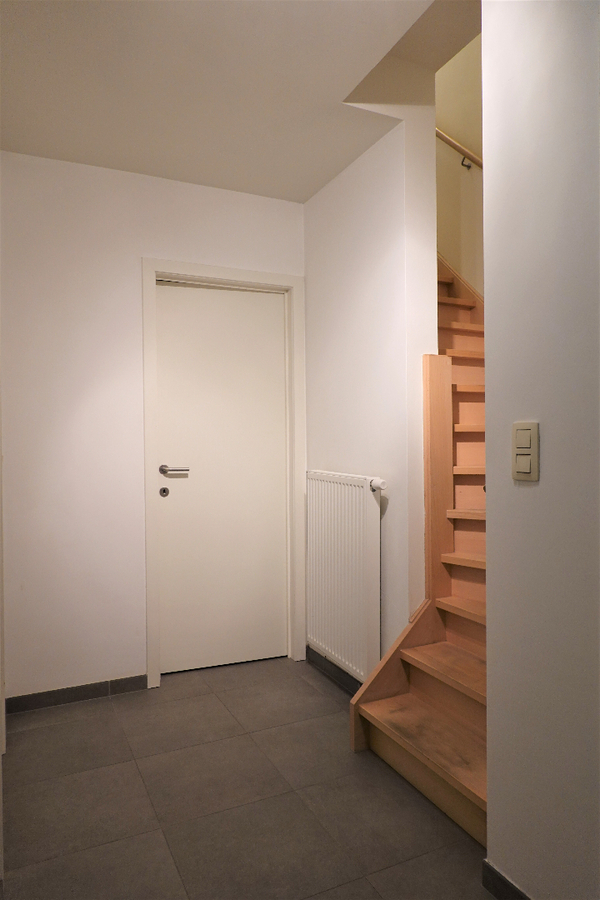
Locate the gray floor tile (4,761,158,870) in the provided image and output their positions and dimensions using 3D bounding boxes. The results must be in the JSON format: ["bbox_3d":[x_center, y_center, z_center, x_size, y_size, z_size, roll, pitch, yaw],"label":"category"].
[{"bbox_3d":[-0.732,1.173,1.958,0.452,0.012,0.452,-1,1,-25],"label":"gray floor tile"}]

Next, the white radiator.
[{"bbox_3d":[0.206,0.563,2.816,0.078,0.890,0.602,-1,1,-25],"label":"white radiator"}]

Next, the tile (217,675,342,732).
[{"bbox_3d":[-0.106,1.161,2.758,0.452,0.012,0.452,-1,1,-25],"label":"tile"}]

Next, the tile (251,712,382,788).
[{"bbox_3d":[0.089,1.163,2.348,0.452,0.012,0.452,-1,1,-25],"label":"tile"}]

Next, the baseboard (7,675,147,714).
[{"bbox_3d":[-1.021,1.125,2.776,0.623,0.071,0.012,-1,1,-25],"label":"baseboard"}]

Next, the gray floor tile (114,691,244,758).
[{"bbox_3d":[-0.516,1.166,2.563,0.452,0.012,0.452,-1,1,-25],"label":"gray floor tile"}]

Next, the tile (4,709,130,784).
[{"bbox_3d":[-0.927,1.170,2.368,0.452,0.012,0.452,-1,1,-25],"label":"tile"}]

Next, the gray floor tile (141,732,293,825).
[{"bbox_3d":[-0.321,1.168,2.153,0.452,0.012,0.452,-1,1,-25],"label":"gray floor tile"}]

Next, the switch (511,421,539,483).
[{"bbox_3d":[0.547,0.004,1.457,0.012,0.141,0.080,-1,1,-25],"label":"switch"}]

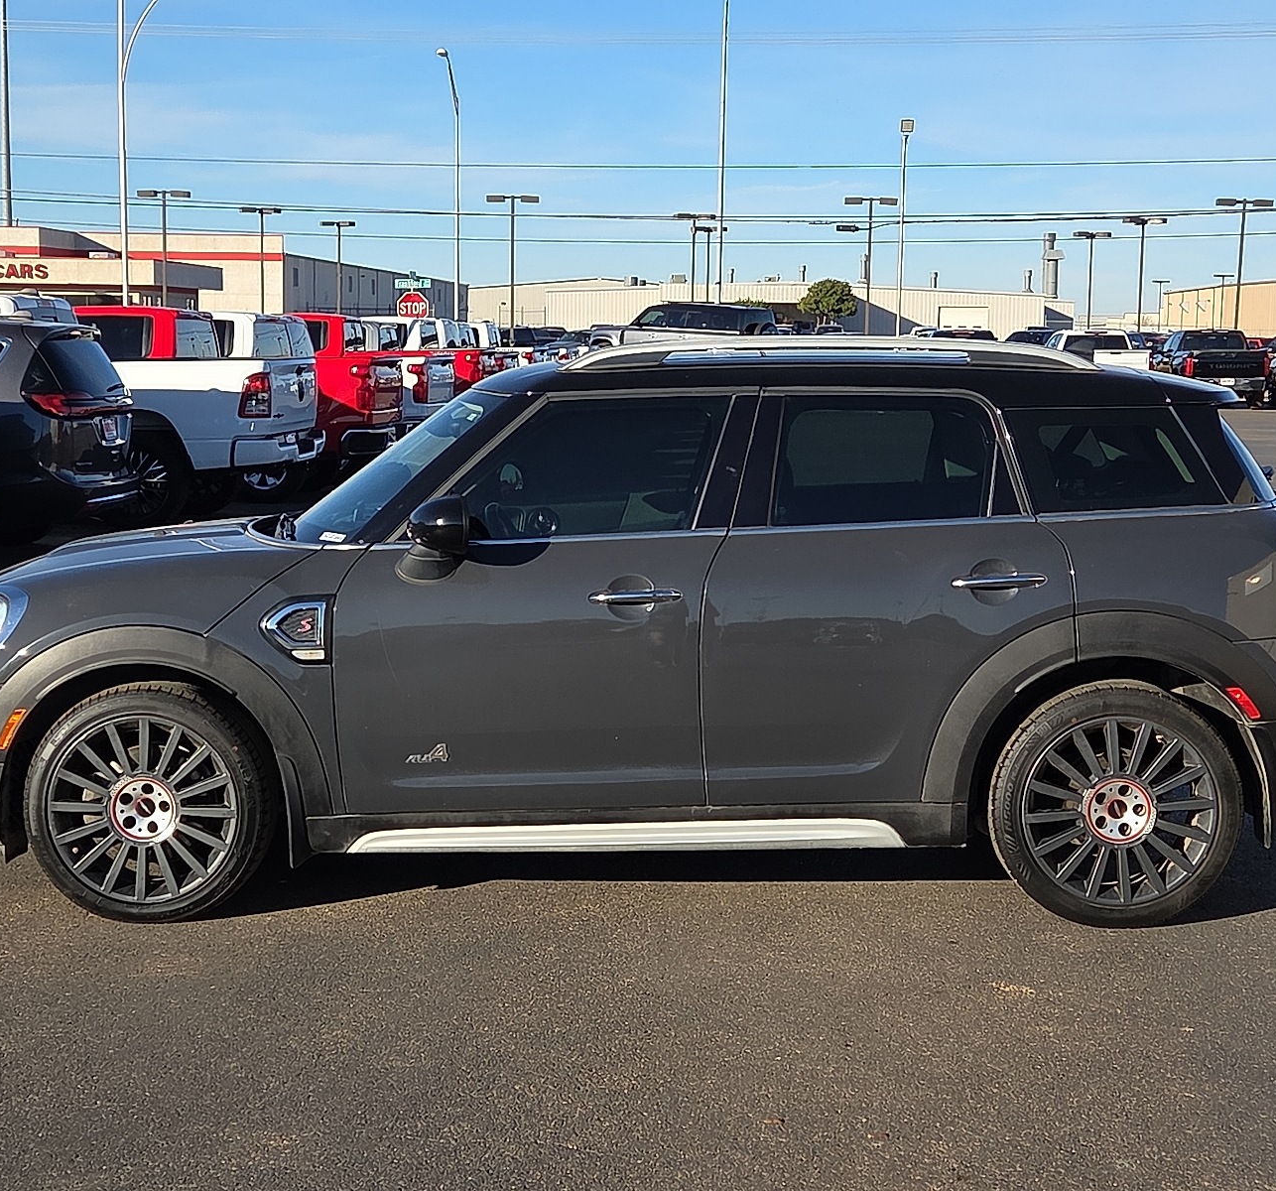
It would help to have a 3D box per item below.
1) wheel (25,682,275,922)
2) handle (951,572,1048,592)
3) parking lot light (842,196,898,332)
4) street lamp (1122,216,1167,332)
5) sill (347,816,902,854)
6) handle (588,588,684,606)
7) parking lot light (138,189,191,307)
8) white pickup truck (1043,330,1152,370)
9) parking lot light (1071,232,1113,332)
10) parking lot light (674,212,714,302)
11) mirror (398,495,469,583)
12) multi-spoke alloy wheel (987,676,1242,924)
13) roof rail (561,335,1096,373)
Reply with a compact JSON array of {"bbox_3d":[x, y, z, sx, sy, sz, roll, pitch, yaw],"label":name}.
[{"bbox_3d":[-1.346,0.570,6.076,0.670,0.670,0.230,0,7,-2],"label":"wheel"},{"bbox_3d":[0.981,-0.039,5.970,0.264,0.050,0.055,0,7,-2],"label":"handle"},{"bbox_3d":[9.235,-12.291,88.167,2.250,7.250,0.600,1,7,6],"label":"parking lot light"},{"bbox_3d":[20.382,-11.923,89.385,1.800,6.740,0.550,0,7,0],"label":"street lamp"},{"bbox_3d":[-0.032,0.659,6.057,1.544,0.095,0.085,0,7,-2],"label":"sill"},{"bbox_3d":[-0.005,0.003,5.939,0.250,0.047,0.055,0,7,1],"label":"handle"},{"bbox_3d":[-16.599,-10.827,77.385,1.870,6.720,0.550,0,7,0],"label":"parking lot light"},{"bbox_3d":[10.551,-5.196,51.443,2.030,1.920,5.800,0,7,-1],"label":"white pickup truck"},{"bbox_3d":[20.555,-13.190,100.386,1.750,6.740,0.550,0,7,0],"label":"parking lot light"},{"bbox_3d":[2.546,-13.682,100.088,2.100,7.220,0.600,0,7,0],"label":"parking lot light"},{"bbox_3d":[-0.545,-0.153,5.898,0.180,0.225,0.210,0,7,1],"label":"mirror"},{"bbox_3d":[1.323,0.583,6.152,0.670,0.670,0.230,0,7,-2],"label":"multi-spoke alloy wheel"},{"bbox_3d":[0.527,-0.675,6.155,1.500,0.100,0.080,0,7,1],"label":"roof rail"}]

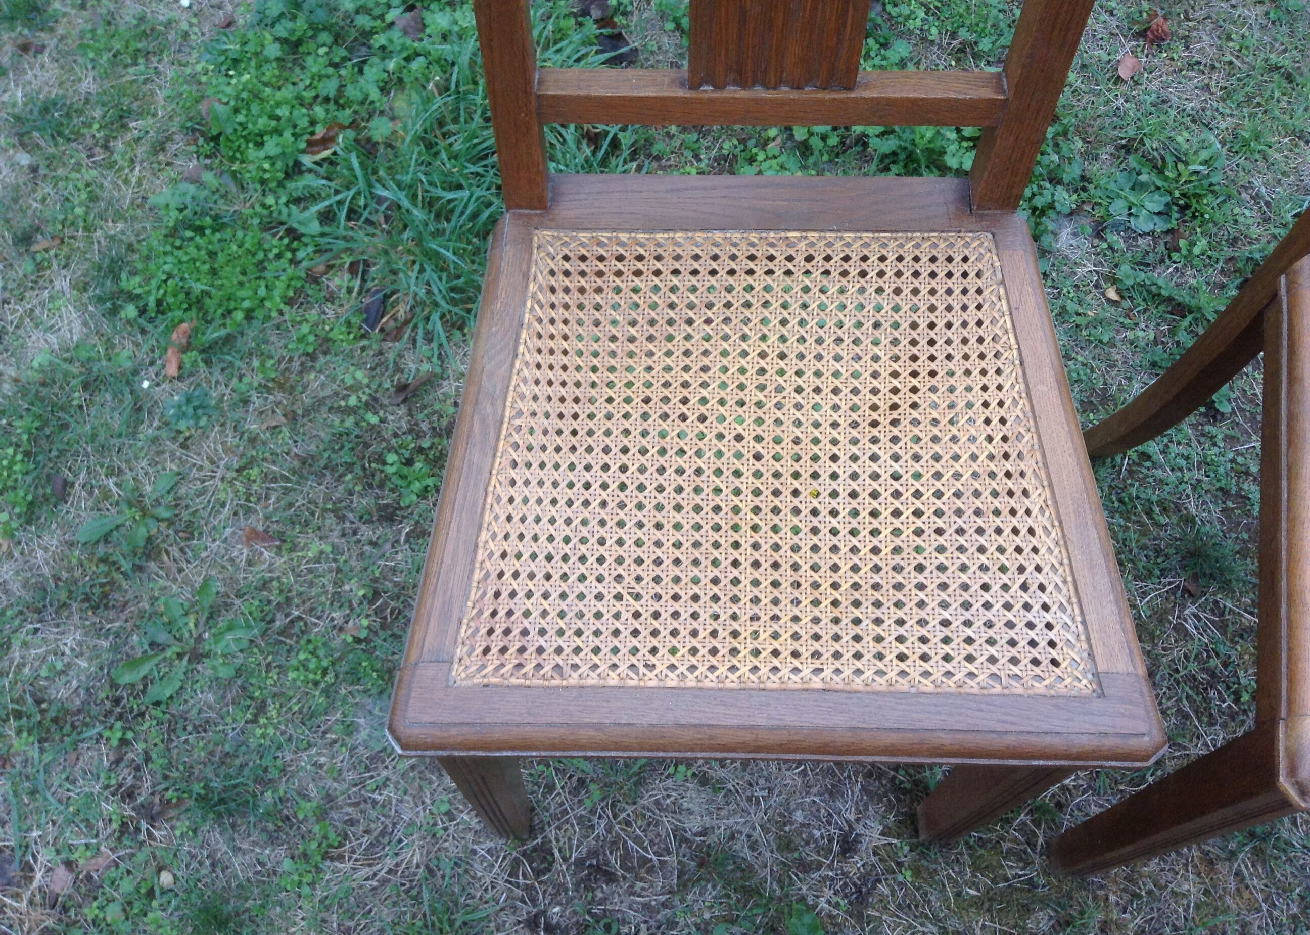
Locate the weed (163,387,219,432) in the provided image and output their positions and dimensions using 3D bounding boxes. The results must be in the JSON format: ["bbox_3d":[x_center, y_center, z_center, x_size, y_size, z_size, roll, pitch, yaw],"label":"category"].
[{"bbox_3d":[-0.478,-0.060,1.284,0.053,0.030,0.048,0,66,0],"label":"weed"}]

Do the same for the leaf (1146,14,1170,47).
[{"bbox_3d":[0.613,-0.533,1.519,0.027,0.020,0.034,9,66,4],"label":"leaf"}]

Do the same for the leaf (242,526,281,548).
[{"bbox_3d":[-0.387,0.069,1.230,0.036,0.012,0.019,17,67,7],"label":"leaf"}]

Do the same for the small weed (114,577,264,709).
[{"bbox_3d":[-0.448,0.167,1.198,0.138,0.040,0.122,-8,66,-4],"label":"small weed"}]

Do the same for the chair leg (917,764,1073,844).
[{"bbox_3d":[0.251,0.239,0.954,0.040,0.430,0.040,1,66,0],"label":"chair leg"}]

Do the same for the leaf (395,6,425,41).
[{"bbox_3d":[-0.287,-0.518,1.458,0.038,0.018,0.034,42,72,17],"label":"leaf"}]

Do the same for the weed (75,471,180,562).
[{"bbox_3d":[-0.522,0.049,1.233,0.090,0.035,0.084,0,66,0],"label":"weed"}]

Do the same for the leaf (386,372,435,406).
[{"bbox_3d":[-0.257,-0.084,1.317,0.055,0.015,0.018,-33,70,-14],"label":"leaf"}]

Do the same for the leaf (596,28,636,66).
[{"bbox_3d":[-0.047,-0.507,1.504,0.047,0.018,0.042,0,66,-1],"label":"leaf"}]

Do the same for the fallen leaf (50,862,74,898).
[{"bbox_3d":[-0.523,0.364,1.100,0.021,0.010,0.031,13,67,6],"label":"fallen leaf"}]

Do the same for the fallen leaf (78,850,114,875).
[{"bbox_3d":[-0.495,0.350,1.105,0.032,0.012,0.021,-21,68,-9],"label":"fallen leaf"}]

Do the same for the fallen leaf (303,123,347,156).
[{"bbox_3d":[-0.370,-0.368,1.401,0.051,0.020,0.030,-25,68,-11],"label":"fallen leaf"}]

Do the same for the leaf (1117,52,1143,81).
[{"bbox_3d":[0.571,-0.482,1.499,0.028,0.012,0.034,8,66,3],"label":"leaf"}]

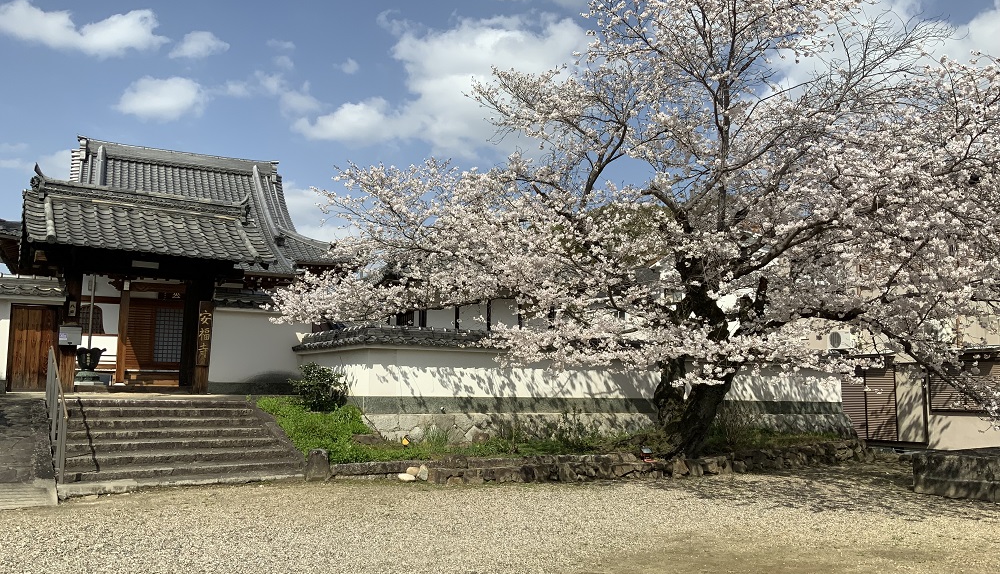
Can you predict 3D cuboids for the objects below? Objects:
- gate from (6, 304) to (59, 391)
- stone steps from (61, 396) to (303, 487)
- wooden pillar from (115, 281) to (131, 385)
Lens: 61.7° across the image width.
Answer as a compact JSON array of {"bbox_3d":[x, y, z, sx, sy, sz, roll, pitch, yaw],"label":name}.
[{"bbox_3d":[-8.812,1.152,15.823,0.798,1.632,0.120,4,-8,-28],"label":"gate"},{"bbox_3d":[-5.484,2.518,14.041,3.464,1.160,3.200,5,-8,-30],"label":"stone steps"},{"bbox_3d":[-8.967,1.077,19.900,0.220,2.466,0.220,4,-8,-28],"label":"wooden pillar"}]

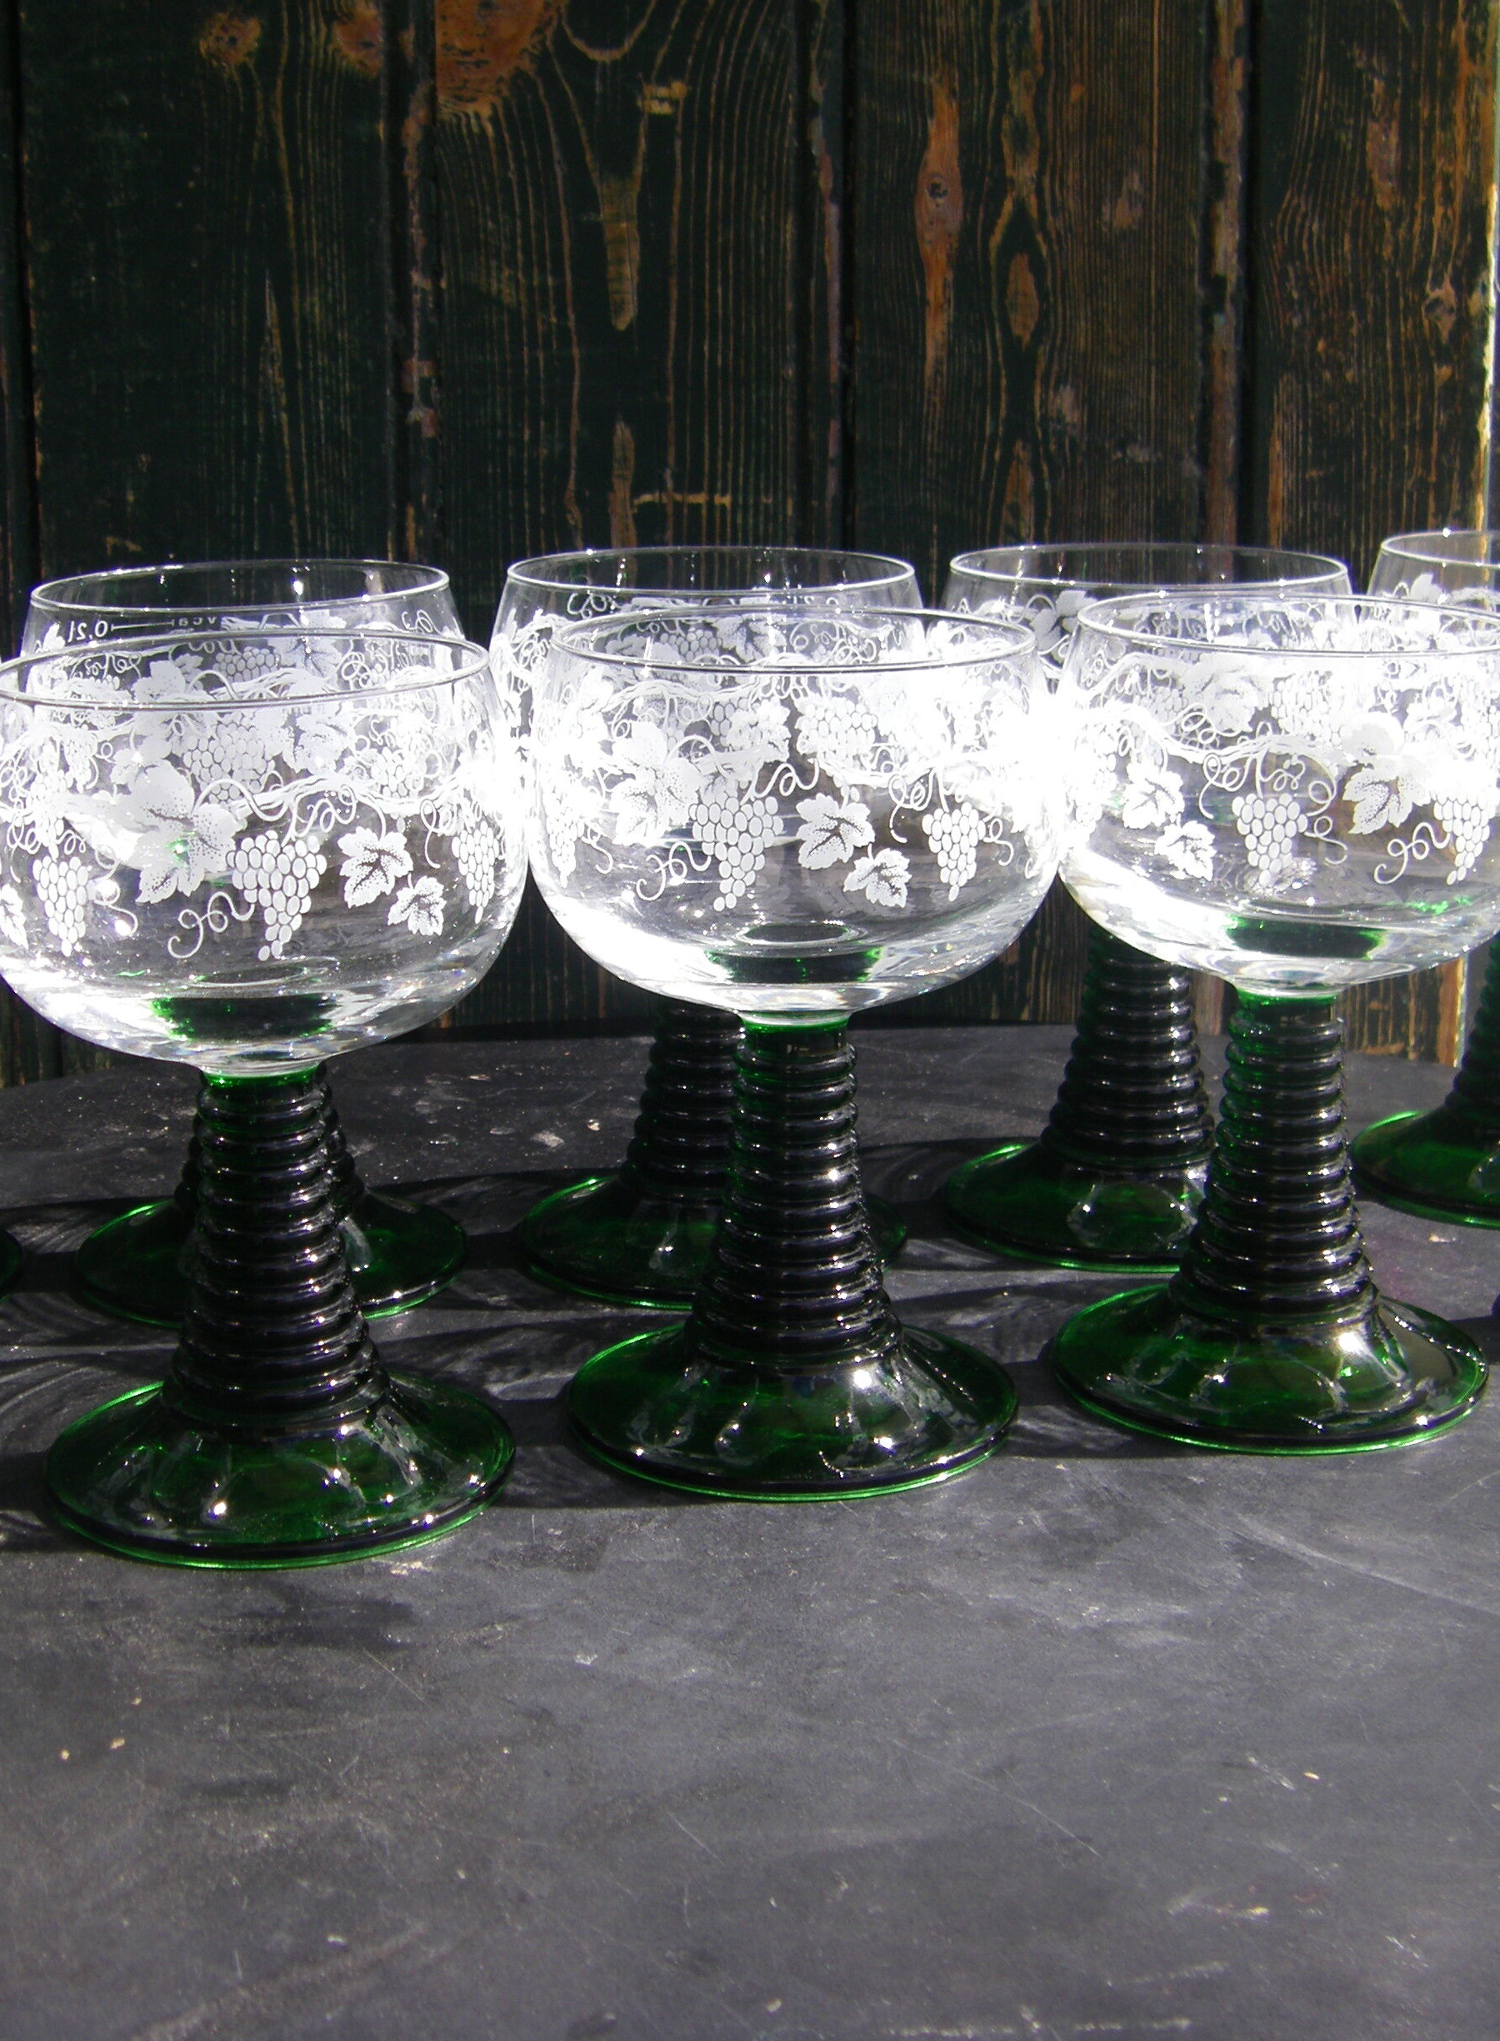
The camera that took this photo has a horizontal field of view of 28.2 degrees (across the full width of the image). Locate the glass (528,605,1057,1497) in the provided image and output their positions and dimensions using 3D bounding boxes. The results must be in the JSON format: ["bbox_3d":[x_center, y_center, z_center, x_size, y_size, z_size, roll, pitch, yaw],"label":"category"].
[{"bbox_3d":[0.007,0.003,0.495,0.085,0.132,0.085,0,15,0],"label":"glass"}]

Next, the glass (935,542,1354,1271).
[{"bbox_3d":[0.077,-0.025,0.596,0.085,0.132,0.085,0,15,0],"label":"glass"}]

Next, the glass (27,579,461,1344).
[{"bbox_3d":[-0.093,-0.017,0.570,0.085,0.132,0.085,0,15,0],"label":"glass"}]

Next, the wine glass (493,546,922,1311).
[{"bbox_3d":[-0.007,-0.019,0.578,0.085,0.132,0.085,0,15,0],"label":"wine glass"}]

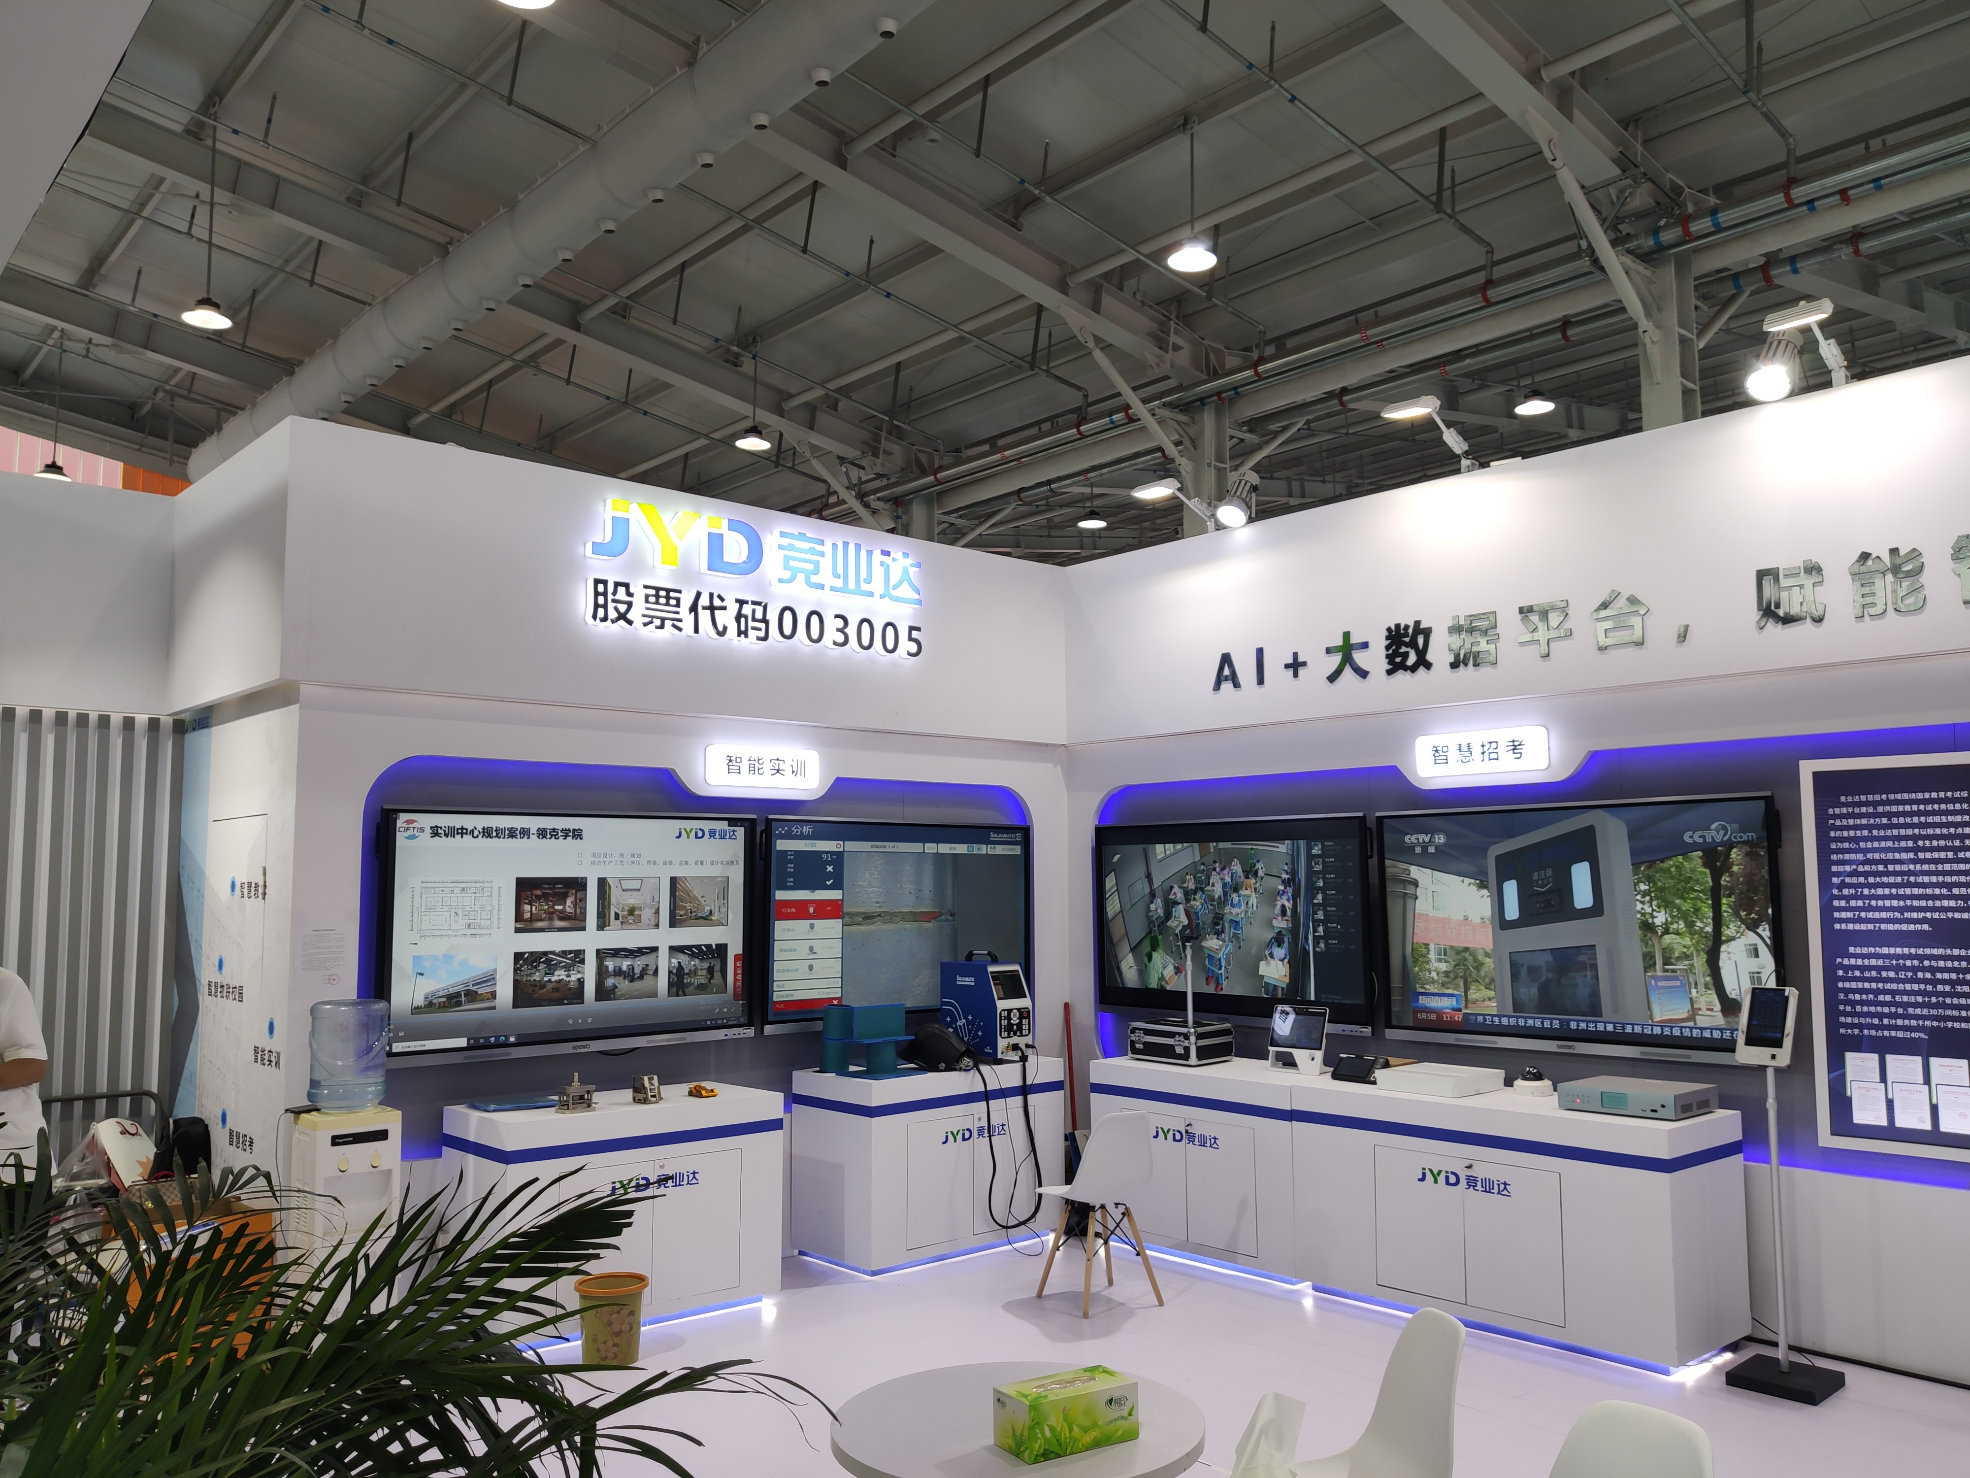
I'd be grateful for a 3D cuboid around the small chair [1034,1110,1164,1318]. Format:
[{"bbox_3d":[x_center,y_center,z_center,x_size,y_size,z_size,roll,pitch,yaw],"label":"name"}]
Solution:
[{"bbox_3d":[0.487,1.942,6.199,0.440,0.815,0.480,3,-6,-29],"label":"small chair"}]

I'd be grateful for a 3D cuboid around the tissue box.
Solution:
[{"bbox_3d":[0.150,1.237,2.712,0.236,0.102,0.113,3,-7,-31],"label":"tissue box"}]

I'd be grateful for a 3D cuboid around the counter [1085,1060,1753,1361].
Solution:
[{"bbox_3d":[1.687,1.930,6.412,0.595,0.865,2.800,5,-7,-42],"label":"counter"}]

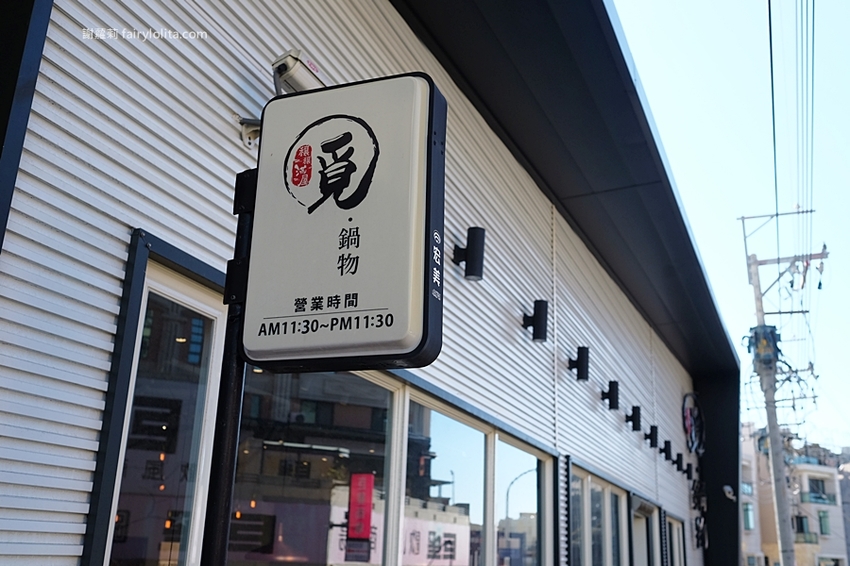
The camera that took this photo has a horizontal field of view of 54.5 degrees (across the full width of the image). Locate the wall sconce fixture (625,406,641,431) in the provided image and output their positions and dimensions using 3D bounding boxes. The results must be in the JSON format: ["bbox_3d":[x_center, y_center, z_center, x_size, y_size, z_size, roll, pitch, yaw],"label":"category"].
[{"bbox_3d":[2.636,1.715,10.420,0.174,0.300,0.100,-6,-21,22],"label":"wall sconce fixture"}]

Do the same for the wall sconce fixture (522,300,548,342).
[{"bbox_3d":[0.864,0.297,6.432,0.174,0.300,0.100,-6,-21,22],"label":"wall sconce fixture"}]

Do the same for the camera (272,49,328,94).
[{"bbox_3d":[-0.406,-0.714,3.069,0.117,0.090,0.320,-18,-49,40],"label":"camera"}]

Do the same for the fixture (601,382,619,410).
[{"bbox_3d":[2.045,1.242,9.091,0.174,0.300,0.100,-6,-21,22],"label":"fixture"}]

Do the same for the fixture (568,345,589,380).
[{"bbox_3d":[1.455,0.769,7.762,0.174,0.300,0.100,-6,-21,22],"label":"fixture"}]

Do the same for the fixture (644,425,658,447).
[{"bbox_3d":[3.226,2.188,11.750,0.174,0.300,0.100,-6,-21,22],"label":"fixture"}]

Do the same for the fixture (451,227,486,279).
[{"bbox_3d":[0.274,-0.176,5.103,0.174,0.300,0.100,-6,-21,22],"label":"fixture"}]

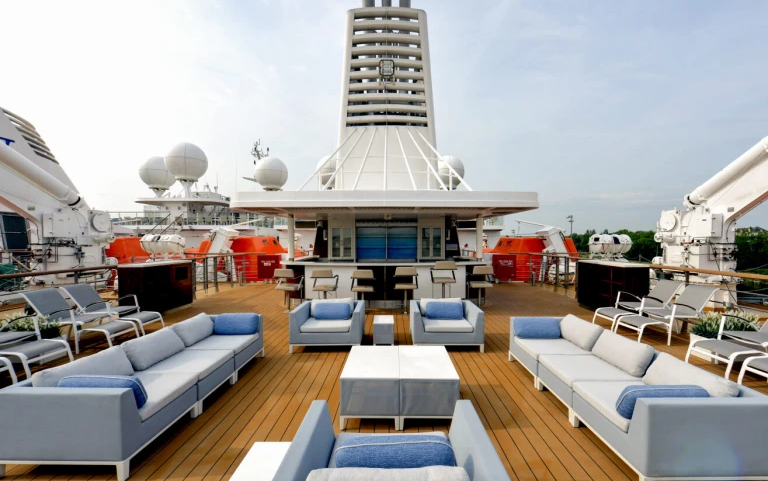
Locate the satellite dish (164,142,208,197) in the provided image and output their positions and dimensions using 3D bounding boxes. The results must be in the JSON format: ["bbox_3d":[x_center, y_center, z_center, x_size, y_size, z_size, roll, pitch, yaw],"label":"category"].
[{"bbox_3d":[-18.500,-6.600,28.000,3.500,5.200,3.500,0,0,0],"label":"satellite dish"}]

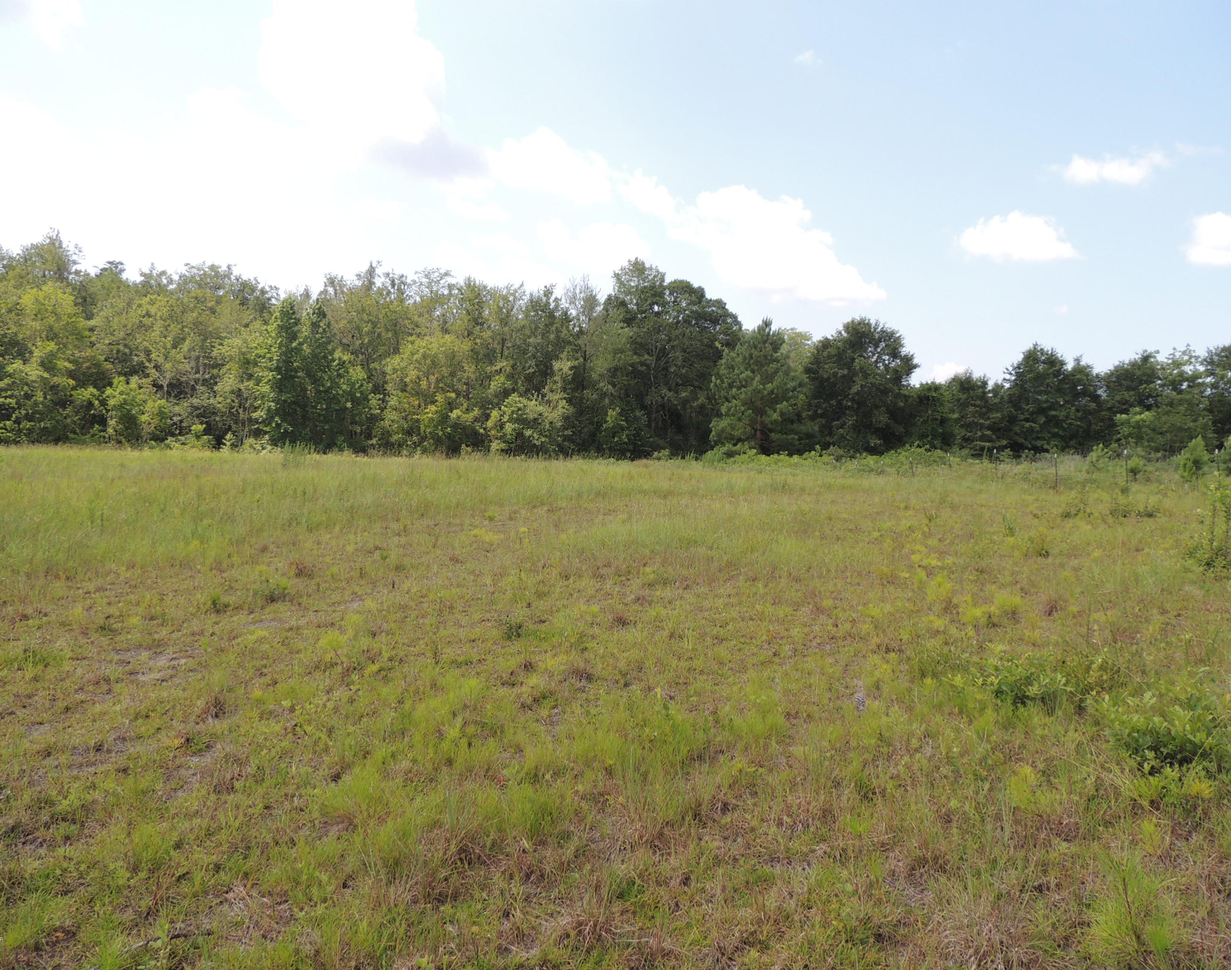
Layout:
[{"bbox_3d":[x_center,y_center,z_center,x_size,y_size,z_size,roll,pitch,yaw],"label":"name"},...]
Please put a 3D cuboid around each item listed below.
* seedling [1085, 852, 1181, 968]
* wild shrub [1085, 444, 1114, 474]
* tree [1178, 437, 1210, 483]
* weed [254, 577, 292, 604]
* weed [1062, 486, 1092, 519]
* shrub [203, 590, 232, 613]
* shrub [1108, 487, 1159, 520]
[{"bbox_3d":[1.624,1.309,2.820,0.252,0.310,0.239,2,3,31],"label":"seedling"},{"bbox_3d":[18.866,-0.933,35.000,0.938,1.325,0.938,1,3,28],"label":"wild shrub"},{"bbox_3d":[19.347,-0.834,30.000,0.863,1.669,0.863,2,3,33],"label":"tree"},{"bbox_3d":[-3.437,1.063,9.000,0.344,0.237,0.310,-1,3,-21],"label":"weed"},{"bbox_3d":[10.028,0.370,19.500,0.569,0.697,0.540,1,3,27],"label":"weed"},{"bbox_3d":[-3.768,1.100,8.500,0.240,0.190,0.228,-1,3,-24],"label":"shrub"},{"bbox_3d":[11.149,0.385,19.300,0.939,0.672,0.704,2,3,30],"label":"shrub"}]

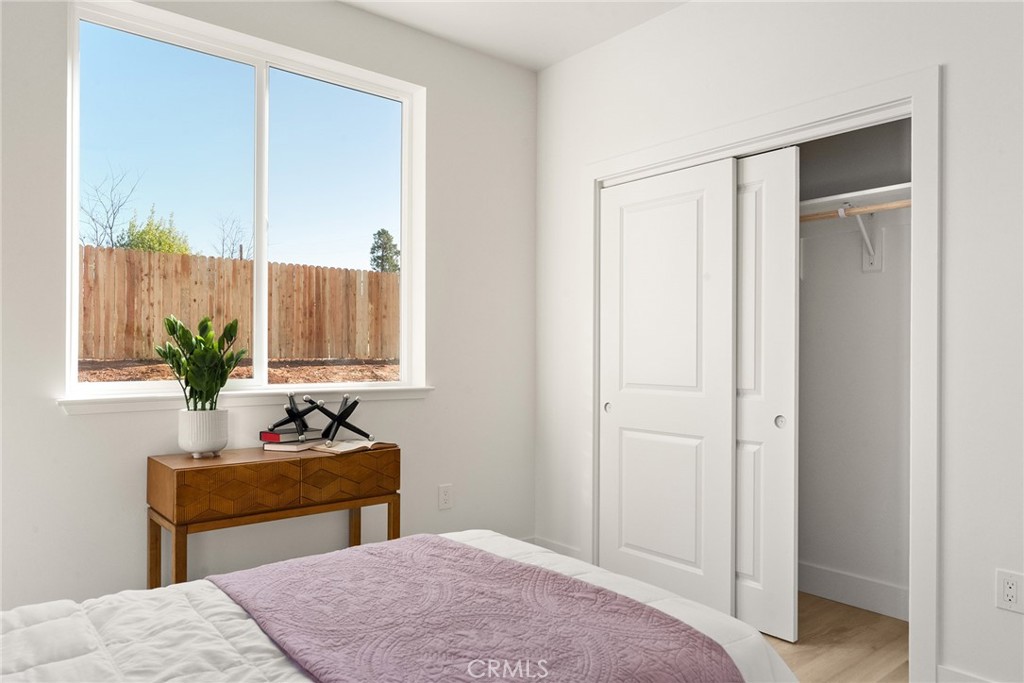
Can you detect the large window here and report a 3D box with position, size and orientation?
[{"bbox_3d":[-1.044,-0.523,2.856,1.500,1.480,0.120,1,0,-40],"label":"large window"}]

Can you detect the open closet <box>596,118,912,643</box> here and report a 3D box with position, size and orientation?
[{"bbox_3d":[1.158,0.194,3.047,0.640,2.065,1.490,1,0,-40],"label":"open closet"}]

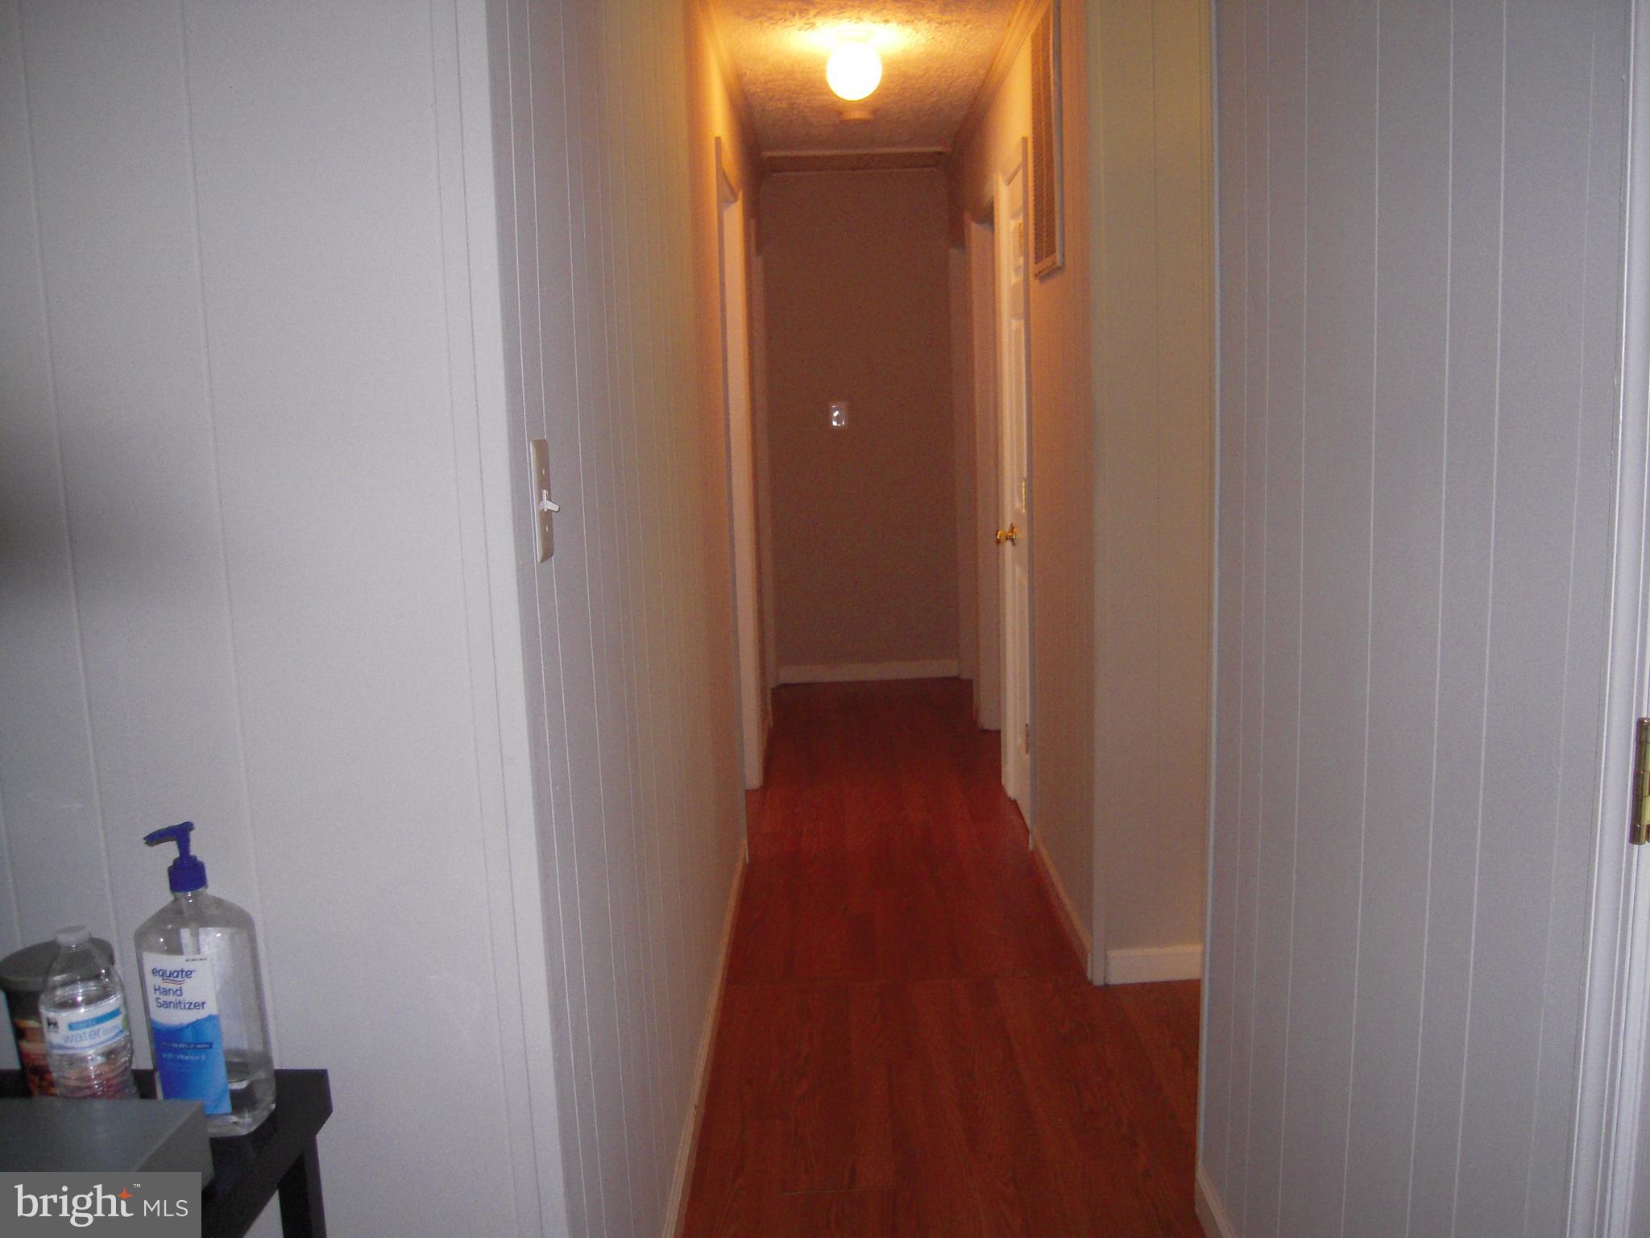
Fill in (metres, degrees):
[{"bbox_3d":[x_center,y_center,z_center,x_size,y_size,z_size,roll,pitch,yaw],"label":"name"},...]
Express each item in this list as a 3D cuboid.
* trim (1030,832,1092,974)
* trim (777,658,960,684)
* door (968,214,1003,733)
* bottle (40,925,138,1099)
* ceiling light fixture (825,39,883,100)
[{"bbox_3d":[0.632,0.736,3.563,0.015,0.080,0.930,-2,10,0],"label":"trim"},{"bbox_3d":[0.210,0.260,6.444,0.875,0.077,0.015,-2,10,0],"label":"trim"},{"bbox_3d":[0.652,-0.516,5.014,0.120,2.060,0.830,-2,10,0],"label":"door"},{"bbox_3d":[-0.581,0.339,1.056,0.065,0.195,0.065,-2,10,0],"label":"bottle"},{"bbox_3d":[0.081,-1.581,3.820,0.158,0.190,0.158,-2,10,0],"label":"ceiling light fixture"}]

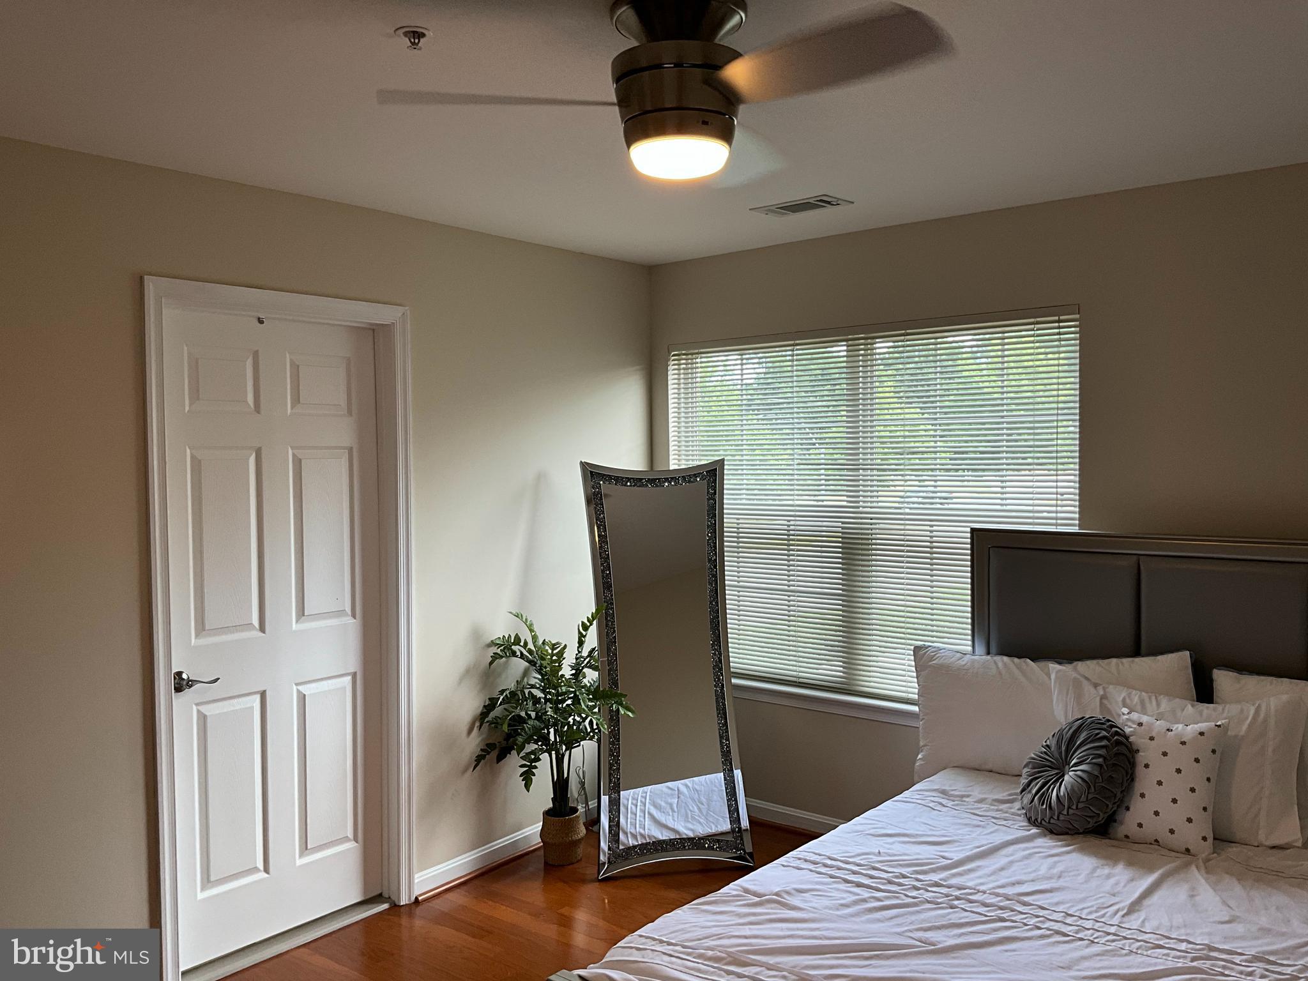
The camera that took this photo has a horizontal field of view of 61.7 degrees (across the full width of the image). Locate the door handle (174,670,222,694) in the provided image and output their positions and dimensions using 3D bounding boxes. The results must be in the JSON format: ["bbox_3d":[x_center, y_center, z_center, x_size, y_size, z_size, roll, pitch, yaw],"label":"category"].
[{"bbox_3d":[-1.406,0.586,3.355,0.065,0.067,0.140,1,2,40],"label":"door handle"}]

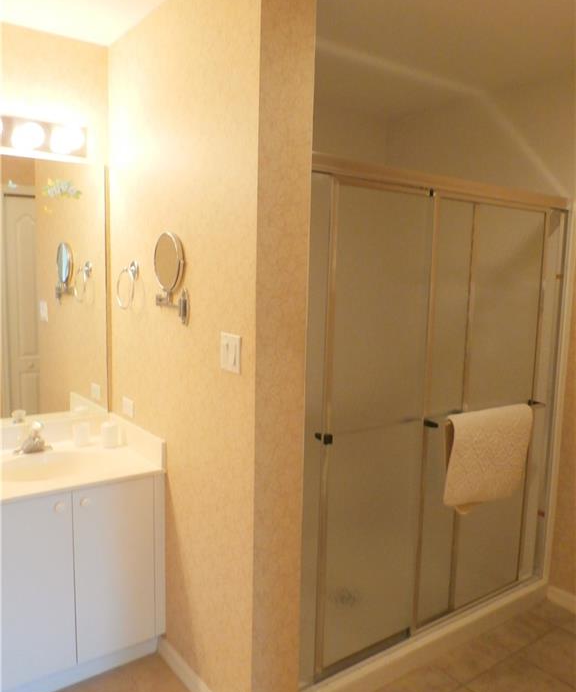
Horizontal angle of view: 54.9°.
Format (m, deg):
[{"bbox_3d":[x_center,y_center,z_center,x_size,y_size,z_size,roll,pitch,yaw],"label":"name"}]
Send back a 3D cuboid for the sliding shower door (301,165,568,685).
[{"bbox_3d":[0.646,0.268,2.245,1.490,1.801,0.060,-4,8,-34],"label":"sliding shower door"}]

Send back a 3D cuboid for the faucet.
[{"bbox_3d":[-1.026,0.367,2.234,0.145,0.120,0.115,-4,8,-34],"label":"faucet"}]

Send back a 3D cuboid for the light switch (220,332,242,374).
[{"bbox_3d":[-0.181,0.021,1.703,0.012,0.116,0.117,-4,9,-38],"label":"light switch"}]

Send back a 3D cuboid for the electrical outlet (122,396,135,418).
[{"bbox_3d":[-0.689,0.263,2.378,0.010,0.073,0.117,-4,9,-38],"label":"electrical outlet"}]

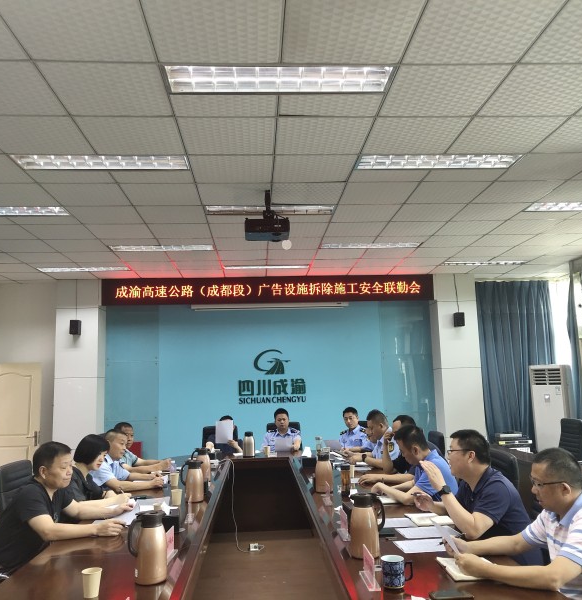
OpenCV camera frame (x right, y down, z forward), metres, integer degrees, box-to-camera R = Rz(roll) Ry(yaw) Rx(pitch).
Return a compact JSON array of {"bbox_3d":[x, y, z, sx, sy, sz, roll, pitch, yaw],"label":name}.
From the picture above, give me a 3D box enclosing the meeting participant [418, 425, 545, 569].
[{"bbox_3d":[0.969,1.355,3.120,0.750,1.320,0.550,-1,-8,-6],"label":"meeting participant"}]

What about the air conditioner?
[{"bbox_3d":[3.874,1.850,8.798,0.340,1.750,0.500,6,-11,-42],"label":"air conditioner"}]

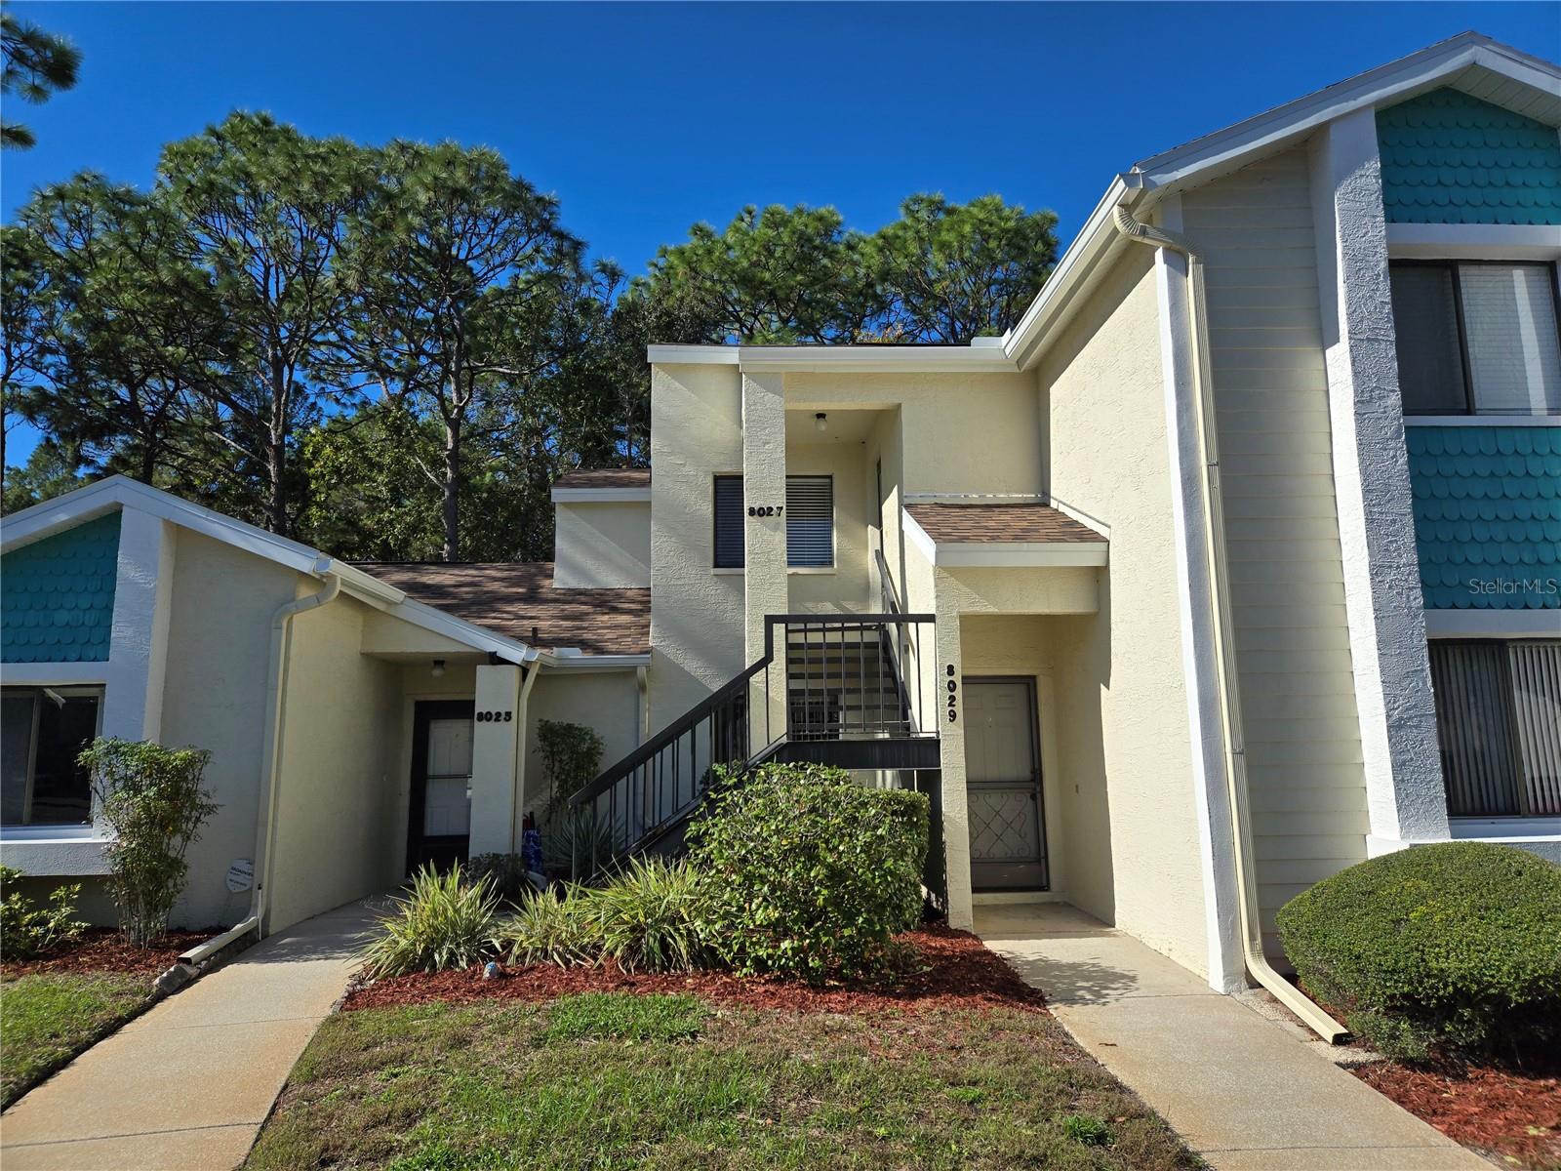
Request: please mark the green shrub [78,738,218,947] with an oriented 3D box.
[{"bbox_3d":[-4.922,1.992,8.118,0.960,1.570,0.850,0,-9,-2],"label":"green shrub"}]

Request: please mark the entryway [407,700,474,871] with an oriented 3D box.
[{"bbox_3d":[-3.871,2.378,12.096,0.920,2.060,0.250,0,-9,-2],"label":"entryway"}]

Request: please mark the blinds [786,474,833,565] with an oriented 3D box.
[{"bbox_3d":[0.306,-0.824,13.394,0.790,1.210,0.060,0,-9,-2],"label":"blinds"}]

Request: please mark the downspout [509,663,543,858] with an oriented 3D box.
[{"bbox_3d":[-2.622,1.950,10.791,0.220,2.300,0.200,0,-9,-2],"label":"downspout"}]

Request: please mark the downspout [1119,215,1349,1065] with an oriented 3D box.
[{"bbox_3d":[2.852,-0.098,6.778,0.640,5.590,1.080,0,-9,-3],"label":"downspout"}]

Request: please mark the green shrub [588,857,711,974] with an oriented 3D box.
[{"bbox_3d":[-0.951,2.344,7.555,0.900,0.720,0.850,0,-9,-2],"label":"green shrub"}]

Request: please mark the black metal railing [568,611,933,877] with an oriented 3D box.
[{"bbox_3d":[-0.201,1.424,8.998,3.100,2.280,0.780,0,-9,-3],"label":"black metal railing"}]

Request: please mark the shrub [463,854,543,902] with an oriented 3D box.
[{"bbox_3d":[-2.678,2.823,9.999,0.720,0.480,0.620,0,-9,-2],"label":"shrub"}]

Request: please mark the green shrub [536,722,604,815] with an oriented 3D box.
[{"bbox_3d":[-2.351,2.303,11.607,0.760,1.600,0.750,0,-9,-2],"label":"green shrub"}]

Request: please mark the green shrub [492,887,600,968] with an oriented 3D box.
[{"bbox_3d":[-1.819,2.633,8.133,0.830,0.560,0.850,0,-9,-3],"label":"green shrub"}]

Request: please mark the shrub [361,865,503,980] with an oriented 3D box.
[{"bbox_3d":[-2.693,2.528,8.060,1.040,0.770,1.050,0,-9,-3],"label":"shrub"}]

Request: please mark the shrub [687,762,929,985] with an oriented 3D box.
[{"bbox_3d":[0.216,2.091,7.857,1.800,1.520,1.350,0,-9,-3],"label":"shrub"}]

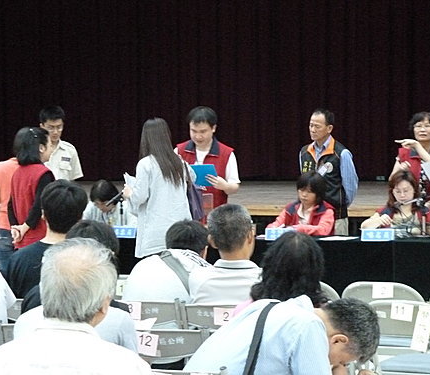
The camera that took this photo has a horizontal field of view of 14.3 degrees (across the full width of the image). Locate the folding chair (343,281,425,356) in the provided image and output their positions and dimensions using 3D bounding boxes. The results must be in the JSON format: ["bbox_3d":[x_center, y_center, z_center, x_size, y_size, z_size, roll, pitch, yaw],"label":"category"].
[{"bbox_3d":[0.960,0.896,9.605,0.470,0.790,0.480,1,4,11],"label":"folding chair"}]

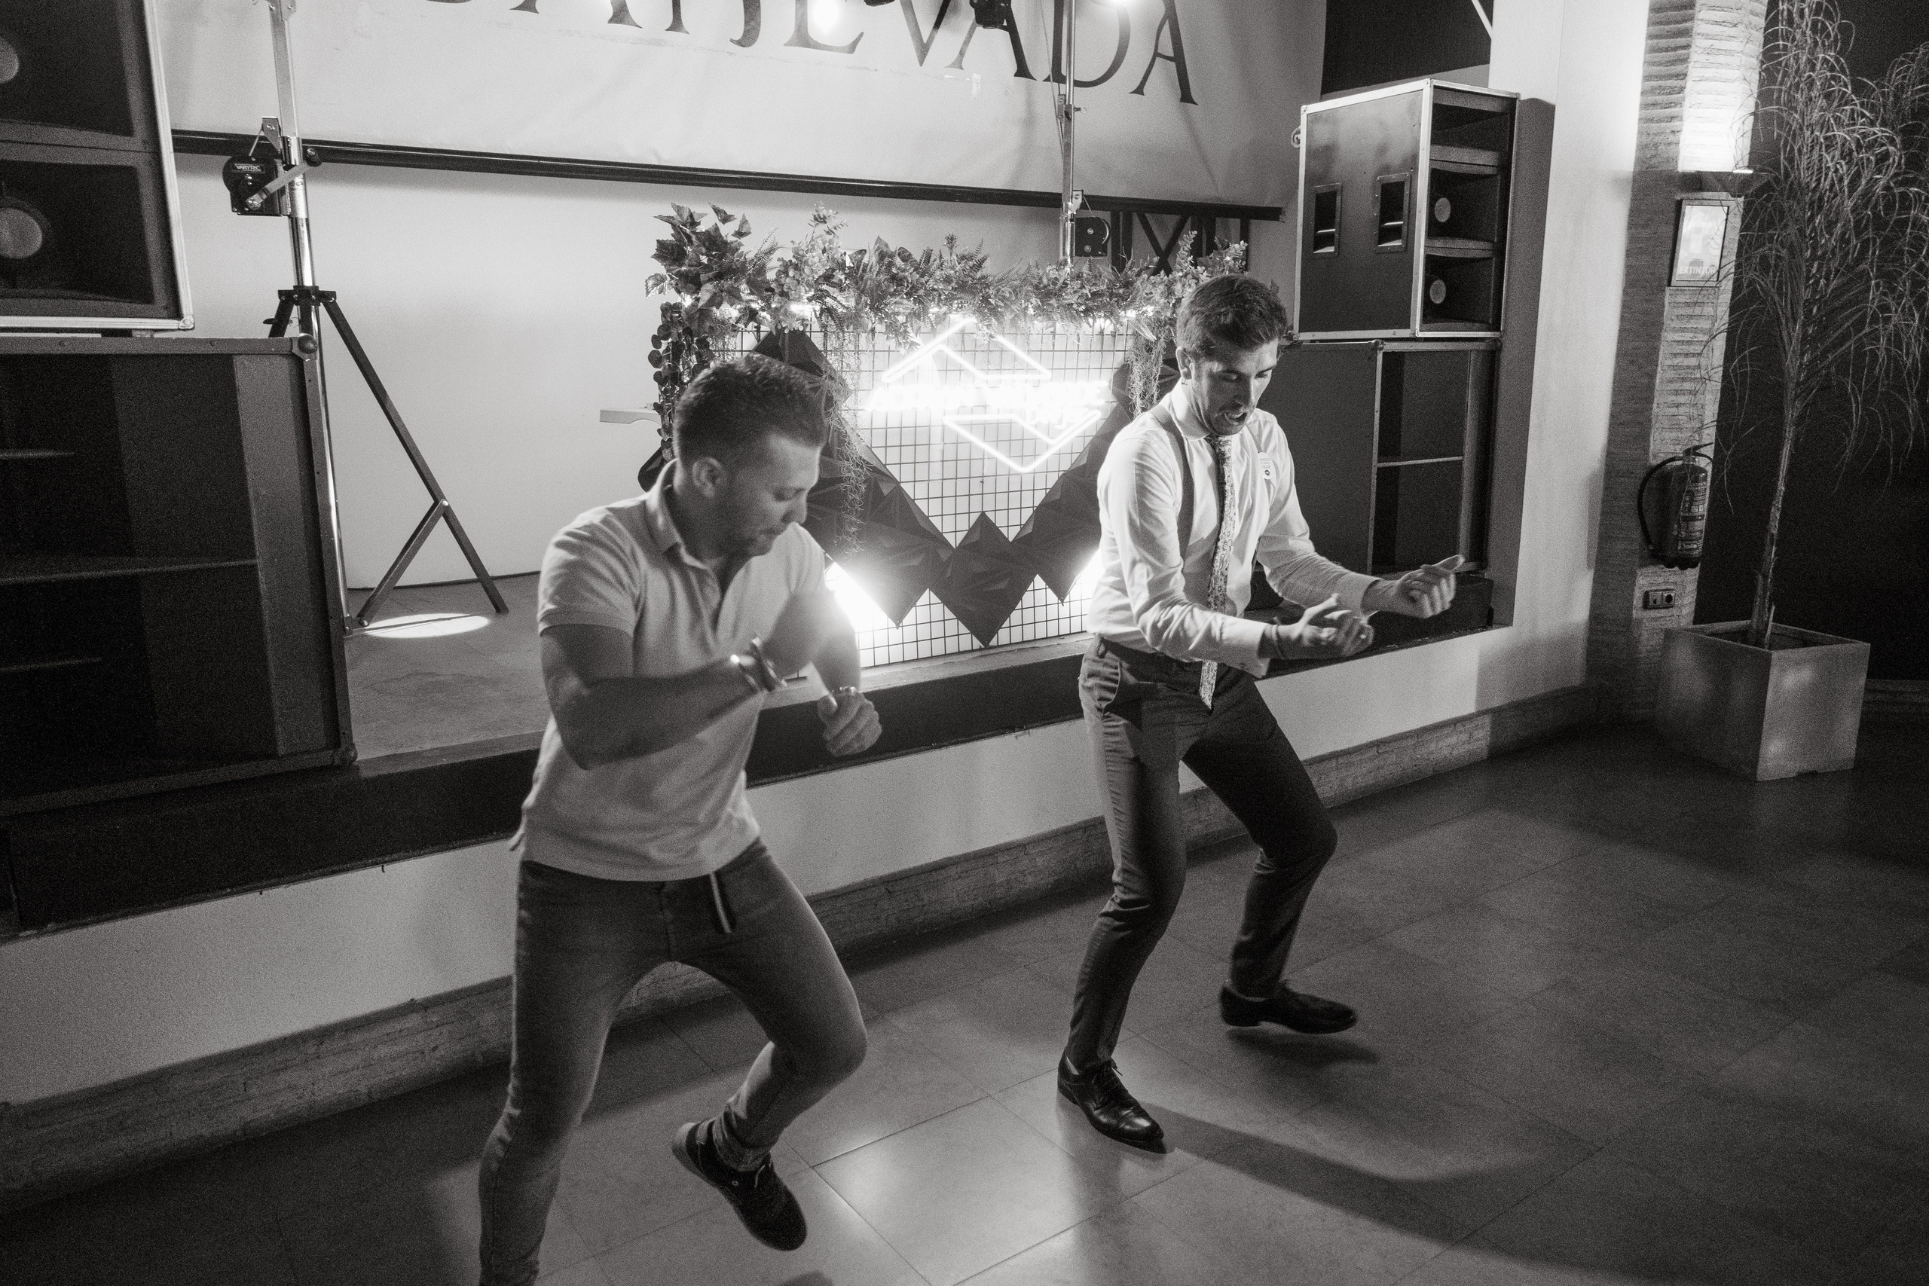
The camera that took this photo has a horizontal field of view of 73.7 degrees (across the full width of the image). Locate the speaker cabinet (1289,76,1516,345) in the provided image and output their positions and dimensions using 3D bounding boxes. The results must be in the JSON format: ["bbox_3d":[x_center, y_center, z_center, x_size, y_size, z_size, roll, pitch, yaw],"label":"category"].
[{"bbox_3d":[1.725,-1.656,5.057,0.521,0.893,0.593,-8,14,-32],"label":"speaker cabinet"}]

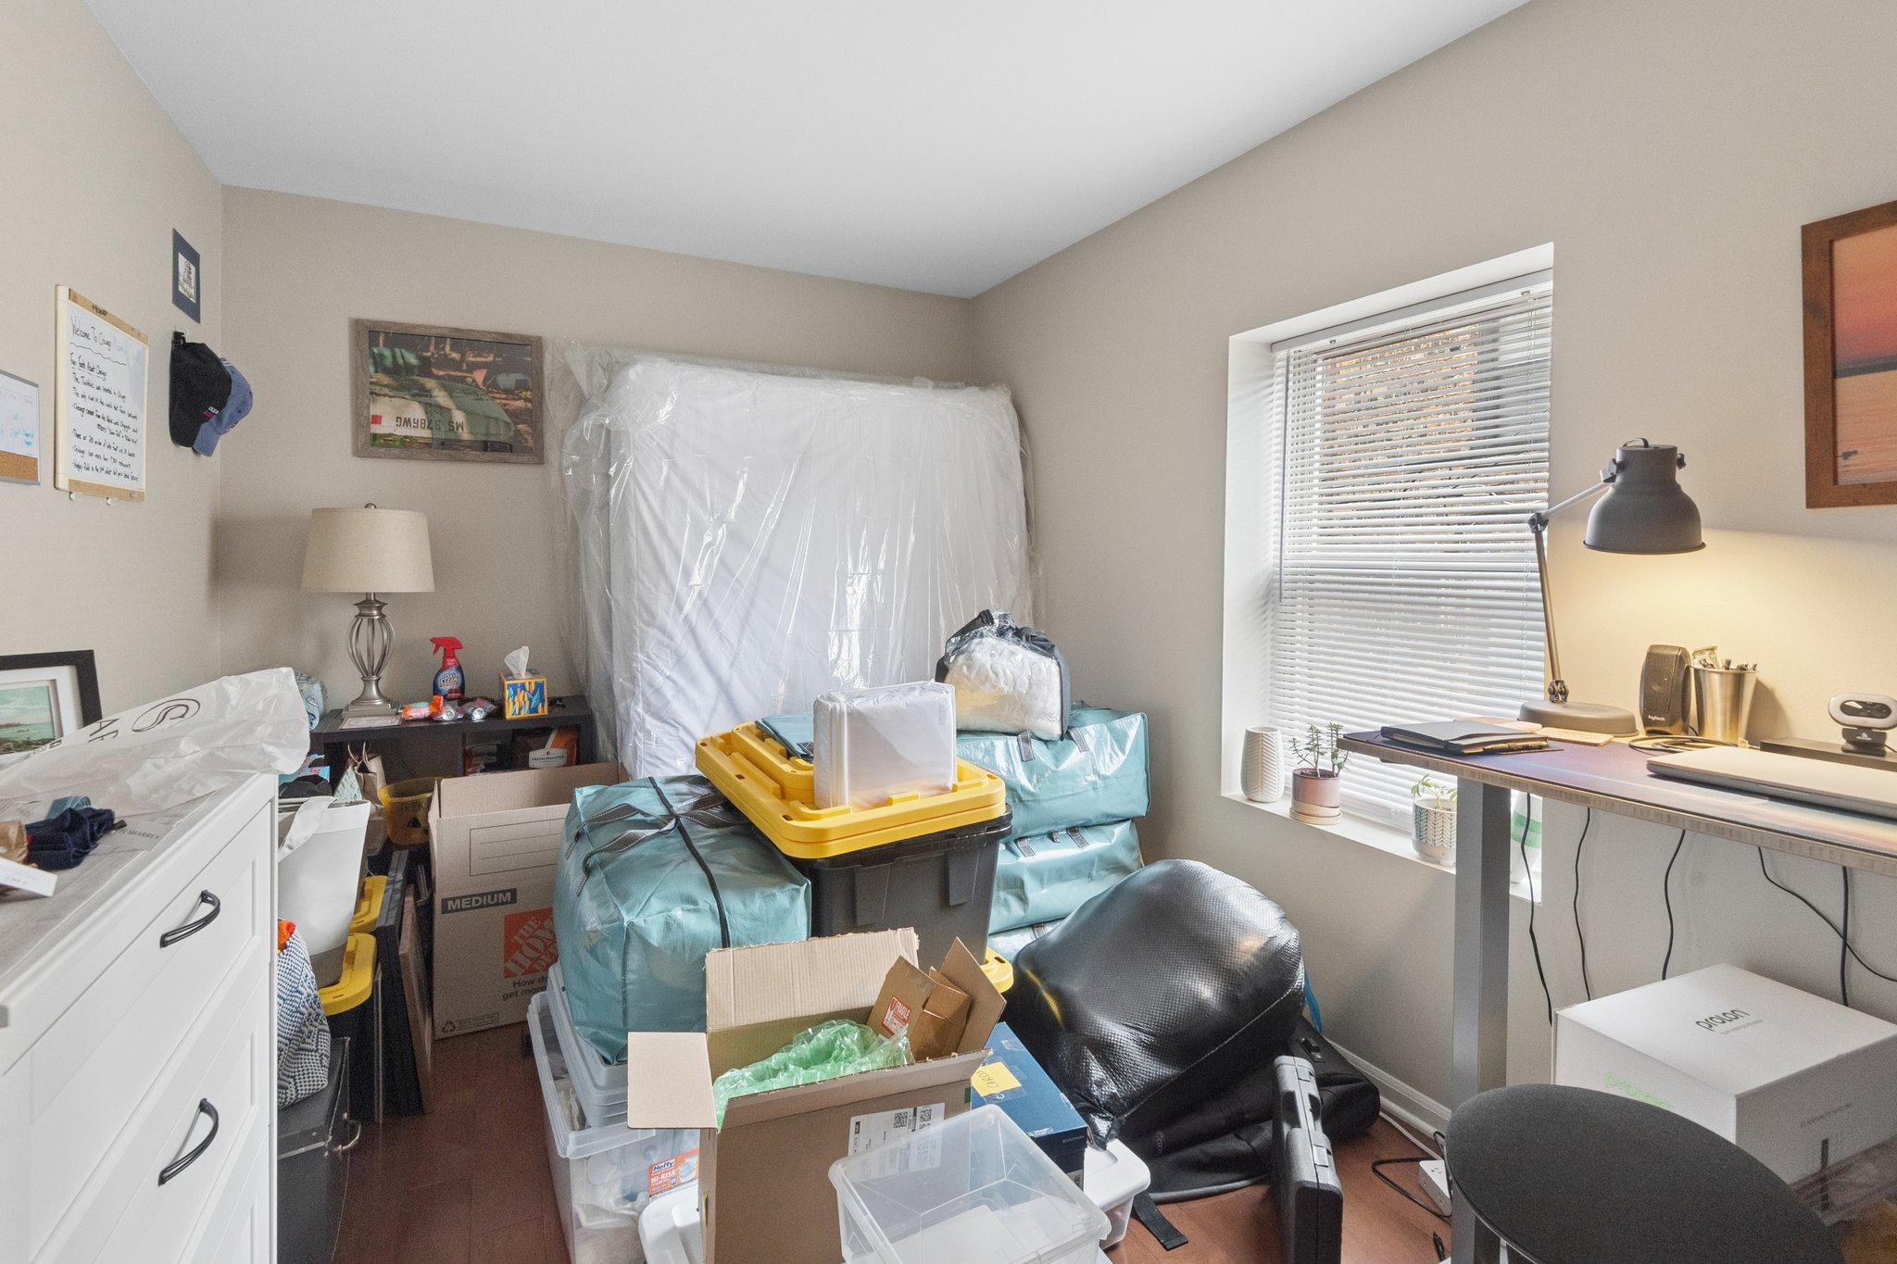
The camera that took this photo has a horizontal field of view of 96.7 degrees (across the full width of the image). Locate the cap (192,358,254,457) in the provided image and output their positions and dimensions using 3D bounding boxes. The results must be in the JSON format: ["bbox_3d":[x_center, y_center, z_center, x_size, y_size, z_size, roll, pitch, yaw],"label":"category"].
[{"bbox_3d":[-2.063,-0.642,2.387,0.130,0.270,0.170,-2,5,-27],"label":"cap"}]

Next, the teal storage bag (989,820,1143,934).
[{"bbox_3d":[0.218,0.693,2.547,0.660,0.265,0.390,-3,5,-33],"label":"teal storage bag"}]

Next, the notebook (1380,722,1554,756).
[{"bbox_3d":[0.807,0.163,1.310,0.180,0.030,0.135,-1,4,-25],"label":"notebook"}]

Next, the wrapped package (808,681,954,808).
[{"bbox_3d":[-0.136,0.250,1.925,0.300,0.240,0.110,-4,6,-42],"label":"wrapped package"}]

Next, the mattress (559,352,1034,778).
[{"bbox_3d":[-0.433,0.035,3.150,1.530,1.960,0.290,-2,1,-26],"label":"mattress"}]

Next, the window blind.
[{"bbox_3d":[1.138,-0.148,2.151,0.045,1.250,0.835,-2,5,-27],"label":"window blind"}]

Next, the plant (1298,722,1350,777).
[{"bbox_3d":[0.973,0.307,2.192,0.115,0.145,0.125,-2,4,-28],"label":"plant"}]

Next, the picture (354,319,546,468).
[{"bbox_3d":[-1.737,-0.833,2.945,0.575,0.455,0.025,-2,5,-27],"label":"picture"}]

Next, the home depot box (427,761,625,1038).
[{"bbox_3d":[-1.200,0.755,2.515,0.540,0.580,0.420,-2,4,-25],"label":"home depot box"}]

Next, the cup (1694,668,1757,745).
[{"bbox_3d":[1.206,0.113,1.309,0.080,0.117,0.080,-2,4,-28],"label":"cup"}]

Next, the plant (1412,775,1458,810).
[{"bbox_3d":[1.140,0.372,1.961,0.115,0.088,0.115,-2,5,-27],"label":"plant"}]

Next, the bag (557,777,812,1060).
[{"bbox_3d":[-0.590,0.545,1.800,0.380,0.310,0.680,-2,5,-29],"label":"bag"}]

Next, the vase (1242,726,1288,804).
[{"bbox_3d":[0.897,0.374,2.383,0.122,0.207,0.122,-2,4,-28],"label":"vase"}]

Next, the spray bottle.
[{"bbox_3d":[-1.662,0.128,2.805,0.105,0.235,0.060,-2,5,-27],"label":"spray bottle"}]

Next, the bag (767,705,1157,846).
[{"bbox_3d":[0.170,0.372,2.420,0.680,0.310,0.390,-2,4,-26],"label":"bag"}]

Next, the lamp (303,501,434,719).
[{"bbox_3d":[-1.790,-0.073,2.605,0.340,0.640,0.340,-2,4,-26],"label":"lamp"}]

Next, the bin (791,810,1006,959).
[{"bbox_3d":[-0.275,0.580,2.127,0.520,0.370,0.760,-3,5,-31],"label":"bin"}]

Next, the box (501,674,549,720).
[{"bbox_3d":[-1.370,0.208,2.746,0.115,0.125,0.115,-2,5,-29],"label":"box"}]

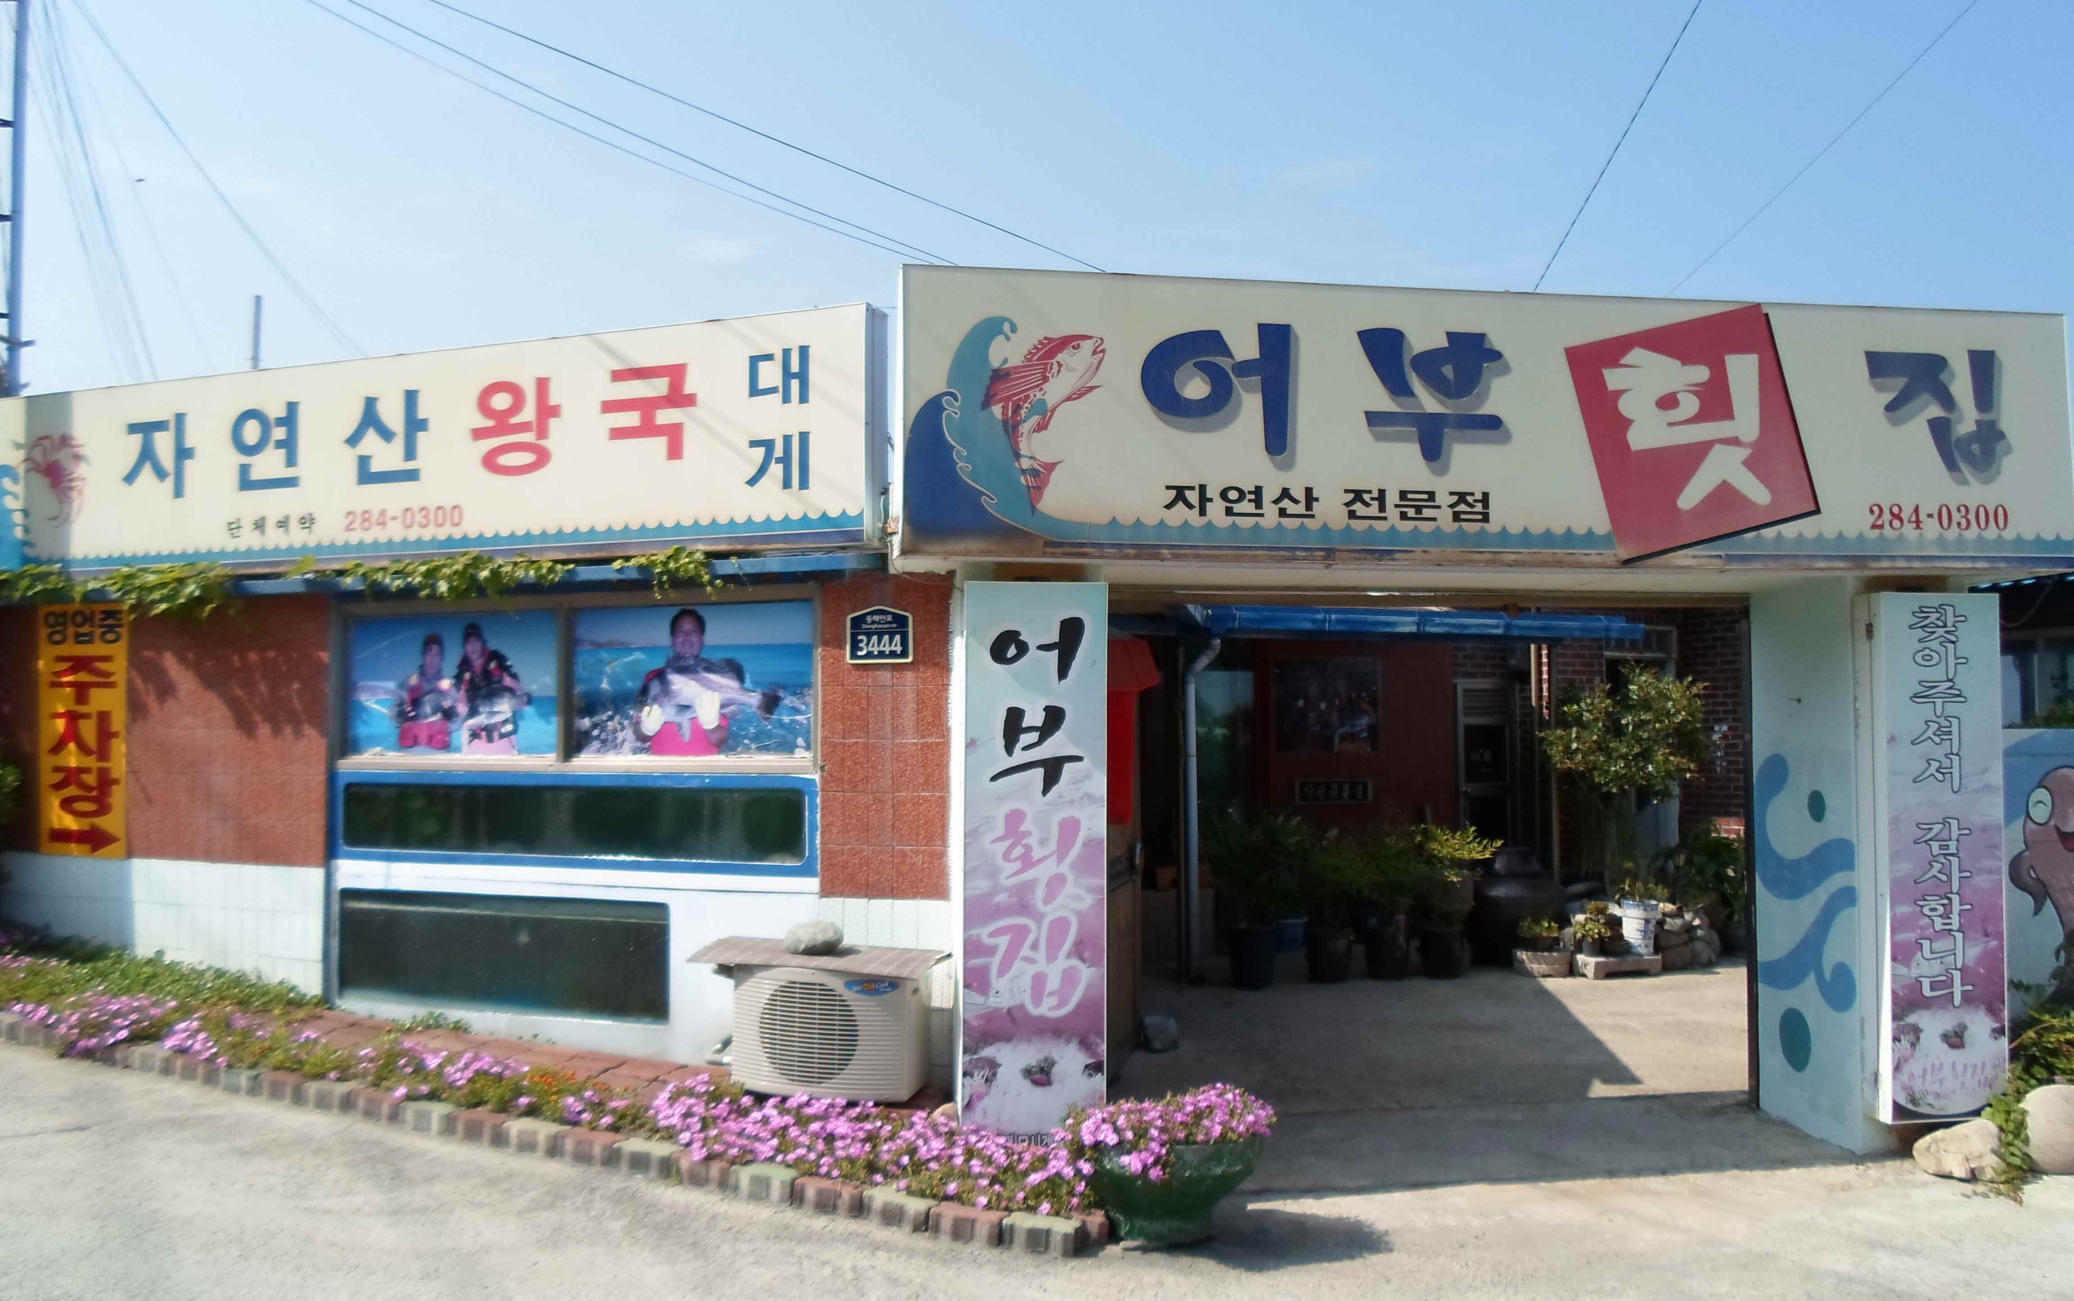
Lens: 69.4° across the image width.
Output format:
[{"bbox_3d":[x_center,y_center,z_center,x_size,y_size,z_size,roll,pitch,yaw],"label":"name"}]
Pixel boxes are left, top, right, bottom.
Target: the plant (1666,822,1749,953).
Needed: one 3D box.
[{"bbox_3d":[4.259,1.514,9.669,0.564,0.819,0.564,0,-2,-8],"label":"plant"}]

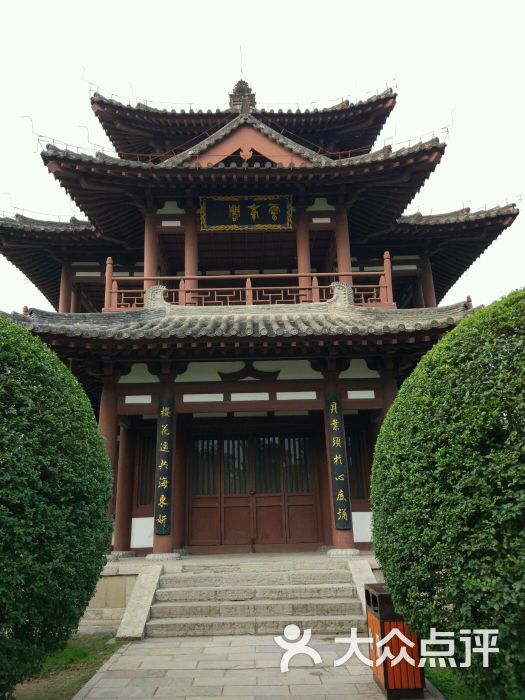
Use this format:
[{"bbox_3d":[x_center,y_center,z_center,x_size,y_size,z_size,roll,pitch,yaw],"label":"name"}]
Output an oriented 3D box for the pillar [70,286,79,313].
[{"bbox_3d":[-6.501,-1.087,19.549,0.312,3.260,0.312,-1,-17,-1],"label":"pillar"}]

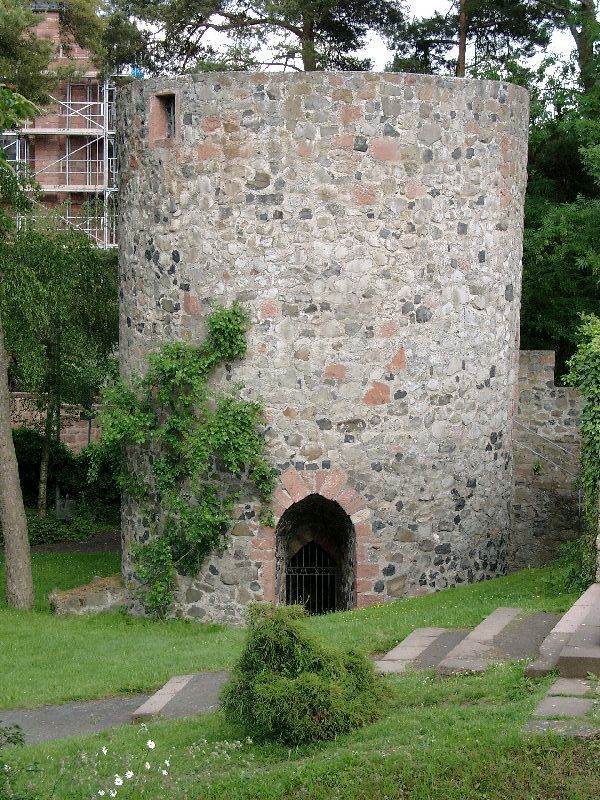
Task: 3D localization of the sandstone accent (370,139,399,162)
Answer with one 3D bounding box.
[{"bbox_3d":[1.390,-4.146,32.940,0.466,0.391,0.160,-1,6,-15],"label":"sandstone accent"}]

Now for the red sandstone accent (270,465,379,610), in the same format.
[{"bbox_3d":[0.394,2.308,33.623,1.917,2.469,0.500,0,6,0],"label":"red sandstone accent"}]

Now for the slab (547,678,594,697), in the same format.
[{"bbox_3d":[3.702,3.943,27.205,0.550,0.100,0.750,1,6,15],"label":"slab"}]

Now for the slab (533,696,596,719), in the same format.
[{"bbox_3d":[3.110,3.659,23.407,0.560,0.080,0.880,2,5,18],"label":"slab"}]

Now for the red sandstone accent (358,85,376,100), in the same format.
[{"bbox_3d":[1.201,-5.524,35.731,0.331,0.285,0.160,0,4,-11],"label":"red sandstone accent"}]

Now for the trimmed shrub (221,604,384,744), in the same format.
[{"bbox_3d":[0.051,3.201,23.897,1.980,1.496,1.800,1,4,0],"label":"trimmed shrub"}]

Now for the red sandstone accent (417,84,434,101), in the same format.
[{"bbox_3d":[2.060,-5.118,33.094,0.288,0.251,0.160,-3,7,-26],"label":"red sandstone accent"}]

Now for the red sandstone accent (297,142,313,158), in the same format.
[{"bbox_3d":[0.079,-4.119,32.820,0.241,0.249,0.160,1,6,5],"label":"red sandstone accent"}]

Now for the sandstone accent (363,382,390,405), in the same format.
[{"bbox_3d":[1.267,-0.111,33.336,0.468,0.396,0.160,-1,6,-14],"label":"sandstone accent"}]

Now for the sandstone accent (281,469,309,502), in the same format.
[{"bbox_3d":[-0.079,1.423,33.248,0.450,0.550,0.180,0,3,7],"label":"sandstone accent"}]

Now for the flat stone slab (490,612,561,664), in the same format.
[{"bbox_3d":[3.453,3.619,30.306,0.750,0.120,2.600,1,6,14],"label":"flat stone slab"}]

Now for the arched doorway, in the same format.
[{"bbox_3d":[0.285,2.706,35.673,1.442,2.154,0.600,1,5,0],"label":"arched doorway"}]

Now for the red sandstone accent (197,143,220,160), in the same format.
[{"bbox_3d":[-1.733,-4.793,38.349,0.549,0.344,0.150,3,6,30],"label":"red sandstone accent"}]

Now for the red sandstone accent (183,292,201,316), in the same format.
[{"bbox_3d":[-1.961,-1.769,36.793,0.409,0.443,0.160,4,5,37],"label":"red sandstone accent"}]

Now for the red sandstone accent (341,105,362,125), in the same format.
[{"bbox_3d":[0.845,-4.701,32.773,0.346,0.339,0.160,0,6,-7],"label":"red sandstone accent"}]

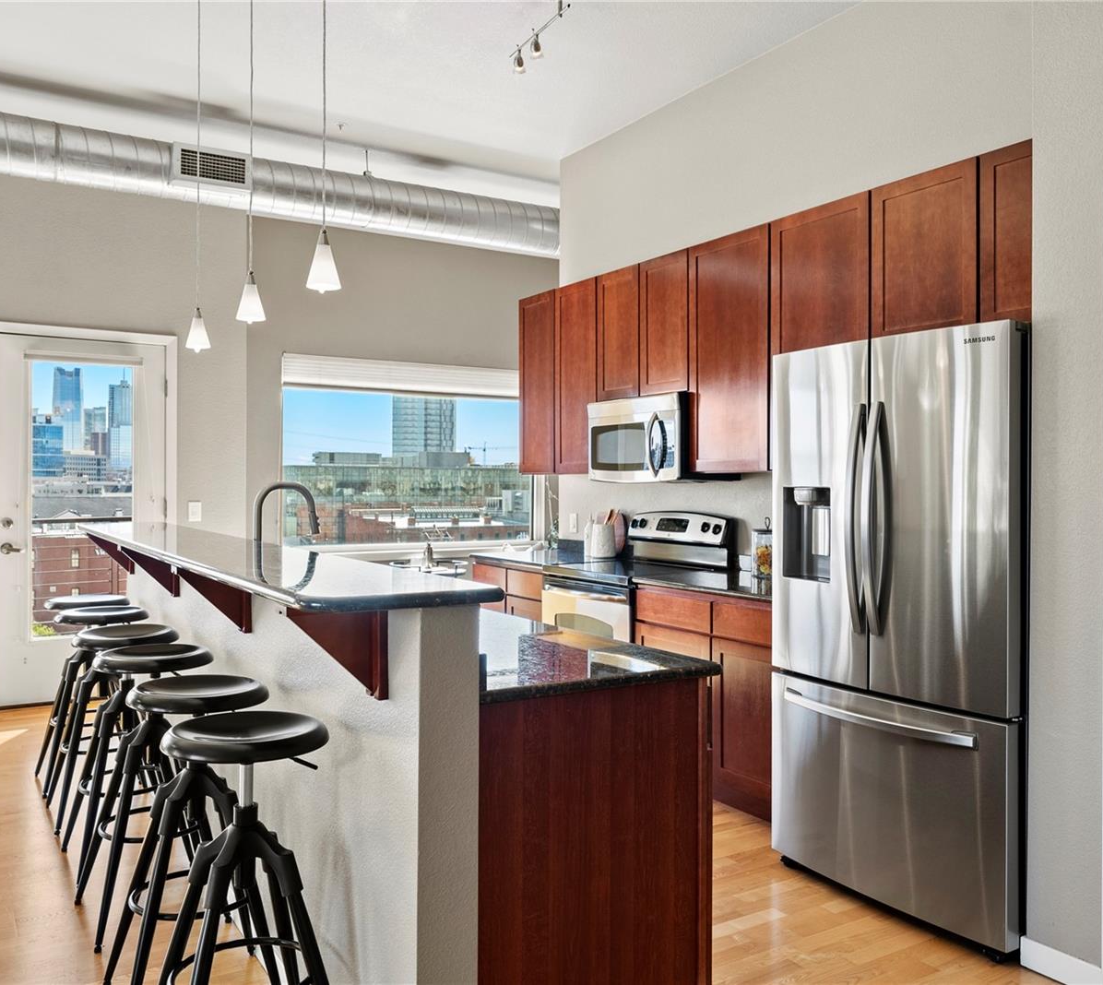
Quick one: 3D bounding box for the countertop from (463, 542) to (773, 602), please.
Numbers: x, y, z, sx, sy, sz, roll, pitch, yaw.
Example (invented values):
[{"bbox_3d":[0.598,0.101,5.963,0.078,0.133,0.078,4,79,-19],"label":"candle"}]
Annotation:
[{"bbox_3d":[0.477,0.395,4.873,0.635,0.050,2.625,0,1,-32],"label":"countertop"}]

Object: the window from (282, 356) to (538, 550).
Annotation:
[{"bbox_3d":[-1.120,-0.322,8.225,2.320,1.495,0.130,0,1,-32],"label":"window"}]

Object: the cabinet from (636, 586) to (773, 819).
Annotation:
[{"bbox_3d":[0.915,0.861,4.190,0.610,0.878,0.995,0,1,-32],"label":"cabinet"}]

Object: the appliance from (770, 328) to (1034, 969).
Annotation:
[{"bbox_3d":[1.312,0.417,3.284,0.775,1.785,0.908,0,1,-32],"label":"appliance"}]

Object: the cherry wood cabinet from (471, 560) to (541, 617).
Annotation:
[{"bbox_3d":[0.022,0.845,5.631,0.610,0.878,0.845,0,1,-32],"label":"cherry wood cabinet"}]

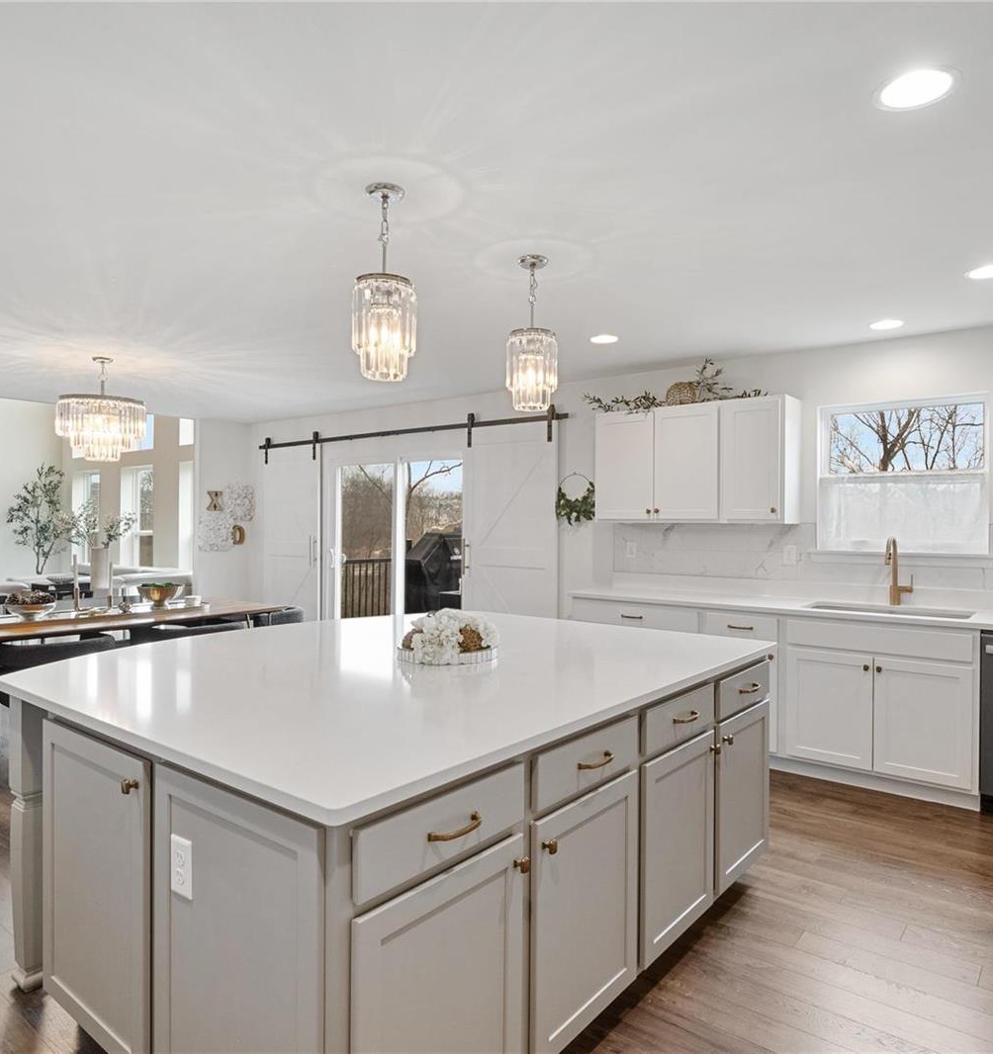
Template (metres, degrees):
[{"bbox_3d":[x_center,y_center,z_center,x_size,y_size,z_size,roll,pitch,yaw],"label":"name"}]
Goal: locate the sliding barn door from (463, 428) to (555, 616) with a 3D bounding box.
[{"bbox_3d":[0.098,0.251,5.738,0.944,2.172,0.051,1,1,36],"label":"sliding barn door"}]

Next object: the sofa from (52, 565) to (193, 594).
[{"bbox_3d":[-4.911,0.921,8.851,2.727,0.808,0.959,1,1,36],"label":"sofa"}]

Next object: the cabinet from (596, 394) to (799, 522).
[{"bbox_3d":[1.315,-0.412,4.727,1.275,0.760,0.330,0,0,37],"label":"cabinet"}]

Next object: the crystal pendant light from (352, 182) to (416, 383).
[{"bbox_3d":[-0.359,-0.785,2.260,0.207,0.616,0.207,0,0,0],"label":"crystal pendant light"}]

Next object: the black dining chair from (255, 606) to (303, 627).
[{"bbox_3d":[-1.946,1.017,5.866,0.630,0.700,0.570,0,0,37],"label":"black dining chair"}]

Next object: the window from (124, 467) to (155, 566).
[{"bbox_3d":[-4.814,0.003,9.502,0.899,1.626,0.141,1,1,36],"label":"window"}]

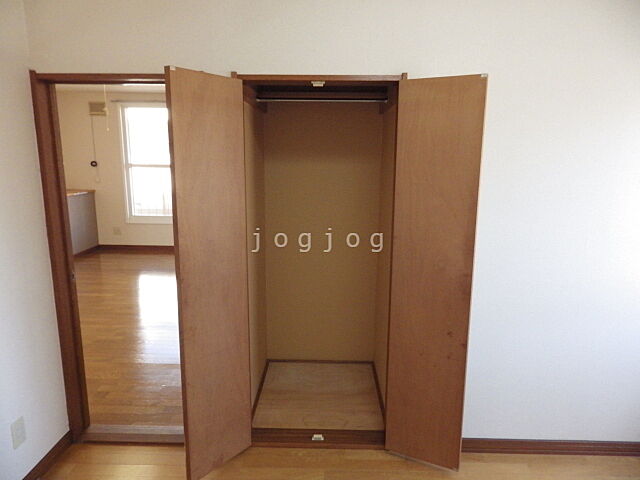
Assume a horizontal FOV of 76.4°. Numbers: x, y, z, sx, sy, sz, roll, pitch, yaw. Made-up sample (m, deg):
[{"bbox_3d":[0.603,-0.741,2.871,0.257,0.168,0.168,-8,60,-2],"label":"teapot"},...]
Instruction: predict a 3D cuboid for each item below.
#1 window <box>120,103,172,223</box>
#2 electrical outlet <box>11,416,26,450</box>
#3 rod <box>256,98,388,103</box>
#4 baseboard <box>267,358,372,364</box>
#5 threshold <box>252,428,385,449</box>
[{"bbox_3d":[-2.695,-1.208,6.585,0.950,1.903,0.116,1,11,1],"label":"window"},{"bbox_3d":[-1.305,0.838,1.768,0.009,0.116,0.071,1,11,1],"label":"electrical outlet"},{"bbox_3d":[0.014,-0.769,2.250,0.726,0.025,0.025,1,11,1],"label":"rod"},{"bbox_3d":[0.001,0.883,2.946,0.768,0.022,0.015,1,11,1],"label":"baseboard"},{"bbox_3d":[-0.009,1.056,2.160,0.695,0.035,0.112,1,11,1],"label":"threshold"}]

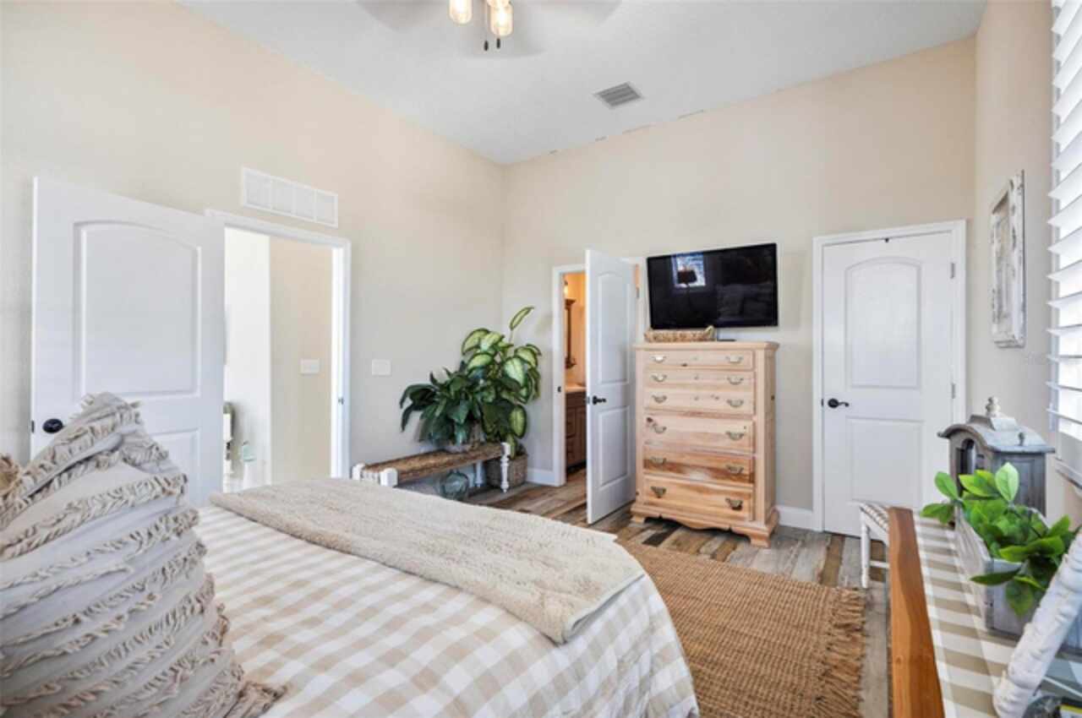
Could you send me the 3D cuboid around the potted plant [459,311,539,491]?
[{"bbox_3d":[-0.308,0.366,4.455,0.580,1.730,0.650,0,0,32],"label":"potted plant"}]

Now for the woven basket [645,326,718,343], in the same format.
[{"bbox_3d":[1.050,-0.172,3.630,0.510,0.130,0.320,0,0,32],"label":"woven basket"}]

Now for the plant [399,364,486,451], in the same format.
[{"bbox_3d":[-0.738,0.427,3.933,0.600,0.770,0.740,0,0,32],"label":"plant"}]

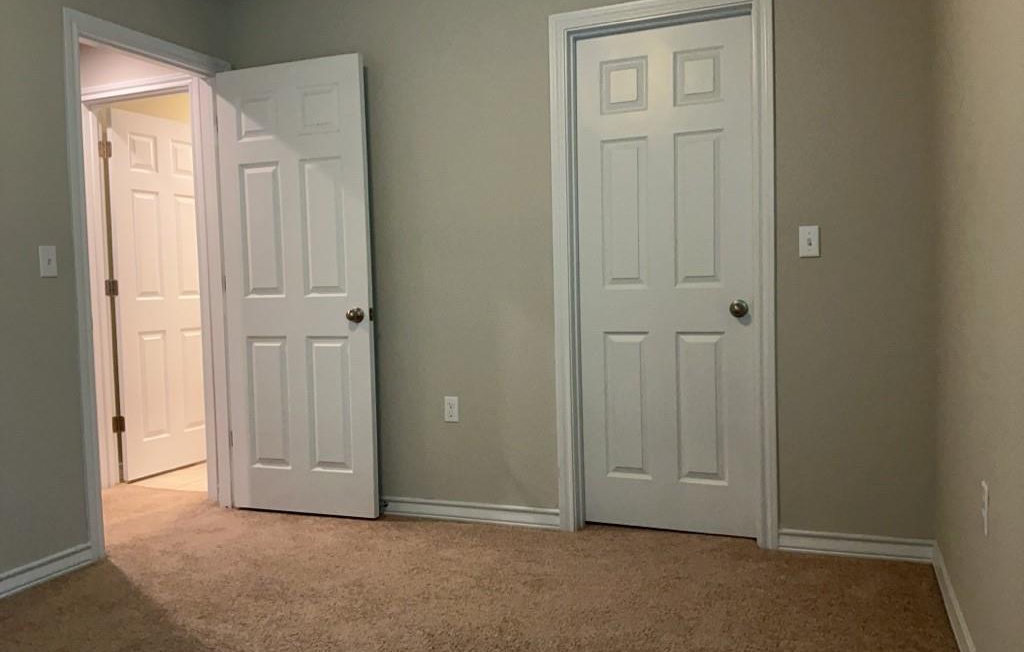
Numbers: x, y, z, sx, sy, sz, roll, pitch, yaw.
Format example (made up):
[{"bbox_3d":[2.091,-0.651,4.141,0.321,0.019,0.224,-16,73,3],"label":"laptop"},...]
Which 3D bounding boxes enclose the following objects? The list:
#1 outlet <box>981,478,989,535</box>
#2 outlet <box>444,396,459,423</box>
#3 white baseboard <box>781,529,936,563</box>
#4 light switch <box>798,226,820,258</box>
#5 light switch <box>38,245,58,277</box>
[{"bbox_3d":[1.076,0.414,1.815,0.014,0.114,0.070,0,3,22],"label":"outlet"},{"bbox_3d":[-0.266,0.366,3.484,0.070,0.114,0.014,0,3,22],"label":"outlet"},{"bbox_3d":[1.241,0.793,2.889,0.525,0.085,0.016,0,3,22],"label":"white baseboard"},{"bbox_3d":[1.075,-0.307,2.886,0.070,0.114,0.016,0,3,22],"label":"light switch"},{"bbox_3d":[-1.705,-0.236,2.941,0.016,0.114,0.070,0,3,22],"label":"light switch"}]

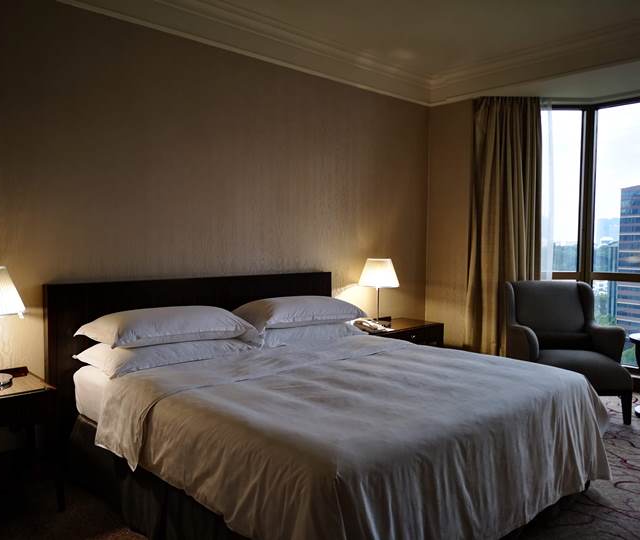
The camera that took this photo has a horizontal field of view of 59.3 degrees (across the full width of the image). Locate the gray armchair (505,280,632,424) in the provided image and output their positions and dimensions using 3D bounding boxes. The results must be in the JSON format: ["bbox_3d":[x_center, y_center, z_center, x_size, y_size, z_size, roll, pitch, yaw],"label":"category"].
[{"bbox_3d":[1.876,0.590,4.343,0.730,0.980,0.770,0,3,3],"label":"gray armchair"}]

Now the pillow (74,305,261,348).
[{"bbox_3d":[-0.836,0.297,3.149,0.902,0.171,0.546,-2,4,-43],"label":"pillow"}]

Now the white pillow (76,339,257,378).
[{"bbox_3d":[-0.832,0.446,3.170,0.927,0.152,0.533,-2,4,-43],"label":"white pillow"}]

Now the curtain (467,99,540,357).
[{"bbox_3d":[1.640,-0.244,5.047,0.660,2.560,0.180,0,3,2],"label":"curtain"}]

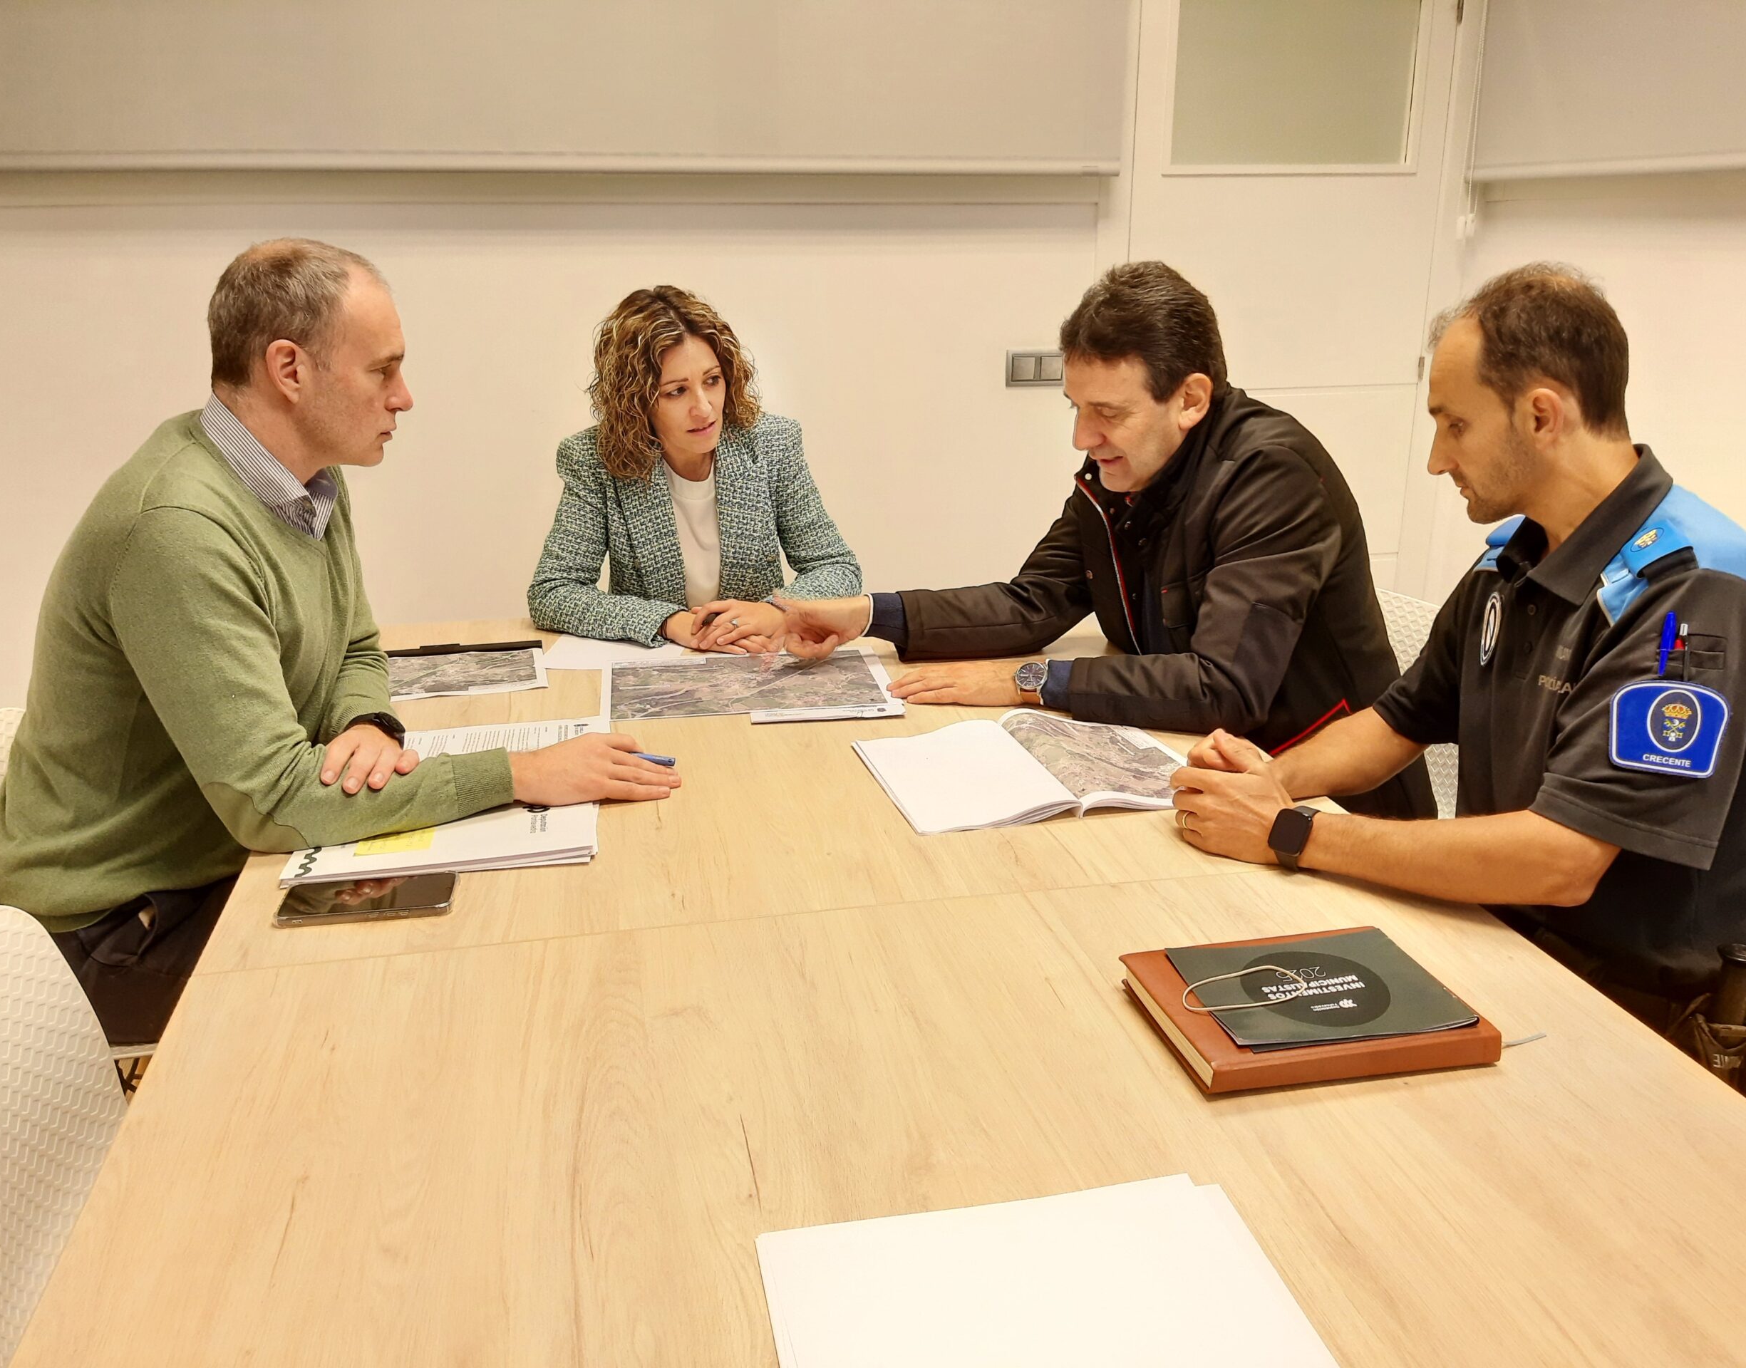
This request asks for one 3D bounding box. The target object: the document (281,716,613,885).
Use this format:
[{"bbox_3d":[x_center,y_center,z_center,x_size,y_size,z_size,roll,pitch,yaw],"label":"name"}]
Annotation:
[{"bbox_3d":[-0.470,0.119,1.567,0.303,0.015,0.425,-3,18,-10],"label":"document"}]

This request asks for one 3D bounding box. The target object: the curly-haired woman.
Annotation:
[{"bbox_3d":[-0.290,-0.008,2.313,0.510,1.270,0.620,-3,18,-10],"label":"curly-haired woman"}]

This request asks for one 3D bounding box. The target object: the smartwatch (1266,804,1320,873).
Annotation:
[{"bbox_3d":[0.419,0.153,1.355,0.042,0.062,0.052,7,-11,20],"label":"smartwatch"}]

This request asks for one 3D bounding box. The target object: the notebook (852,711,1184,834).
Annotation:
[{"bbox_3d":[0.198,0.090,1.641,0.385,0.025,0.292,-5,19,-14],"label":"notebook"}]

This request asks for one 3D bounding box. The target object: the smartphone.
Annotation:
[{"bbox_3d":[-0.483,0.202,1.321,0.156,0.011,0.077,-3,18,-10],"label":"smartphone"}]

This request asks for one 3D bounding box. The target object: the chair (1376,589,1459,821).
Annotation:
[{"bbox_3d":[0.574,0.272,2.182,0.520,0.820,0.470,-4,19,-13],"label":"chair"}]

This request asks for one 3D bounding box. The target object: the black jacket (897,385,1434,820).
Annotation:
[{"bbox_3d":[0.371,-0.083,1.917,0.620,0.670,0.530,-4,19,-13],"label":"black jacket"}]

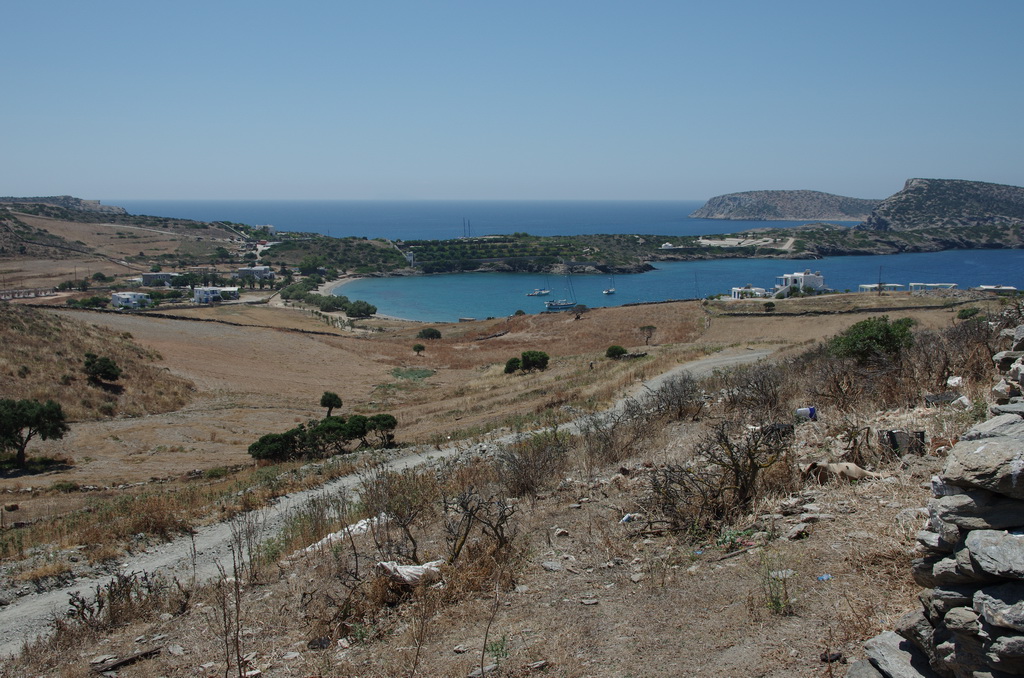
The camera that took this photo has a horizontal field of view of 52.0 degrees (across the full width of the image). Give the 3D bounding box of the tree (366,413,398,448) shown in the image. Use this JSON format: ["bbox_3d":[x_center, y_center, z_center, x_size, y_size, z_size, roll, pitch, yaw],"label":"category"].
[{"bbox_3d":[-10.235,7.152,83.000,2.550,2.700,2.500,0,8,0],"label":"tree"}]

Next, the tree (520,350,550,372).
[{"bbox_3d":[3.171,3.030,148.000,3.900,2.800,3.600,0,8,0],"label":"tree"}]

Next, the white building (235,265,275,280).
[{"bbox_3d":[-152.000,-39.320,620.440,22.500,6.800,11.000,0,8,-3],"label":"white building"}]

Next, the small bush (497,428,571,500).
[{"bbox_3d":[0.224,1.352,11.500,0.800,0.790,0.750,0,8,0],"label":"small bush"}]

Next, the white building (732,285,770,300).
[{"bbox_3d":[75.759,-14.737,335.000,12.000,4.500,8.000,0,8,0],"label":"white building"}]

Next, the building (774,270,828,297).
[{"bbox_3d":[79.520,-15.330,288.860,11.800,6.600,9.000,-1,8,-9],"label":"building"}]

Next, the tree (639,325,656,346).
[{"bbox_3d":[24.940,-0.660,193.400,3.100,3.900,2.900,0,8,0],"label":"tree"}]

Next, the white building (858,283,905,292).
[{"bbox_3d":[121.384,-16.918,345.000,15.000,3.100,6.500,0,8,0],"label":"white building"}]

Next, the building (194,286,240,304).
[{"bbox_3d":[-138.970,-20.590,495.470,21.500,7.000,10.500,-3,8,-18],"label":"building"}]

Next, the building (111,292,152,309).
[{"bbox_3d":[-169.200,-17.190,467.000,14.000,6.200,11.000,-6,9,-35],"label":"building"}]

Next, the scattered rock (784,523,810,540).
[{"bbox_3d":[1.930,1.301,7.100,0.175,0.090,0.160,0,8,0],"label":"scattered rock"}]

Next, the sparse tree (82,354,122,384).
[{"bbox_3d":[-50.210,3.570,128.490,4.200,3.800,3.900,-3,8,-21],"label":"sparse tree"}]

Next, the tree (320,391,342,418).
[{"bbox_3d":[-23.310,8.450,135.750,2.600,3.400,2.600,0,8,0],"label":"tree"}]

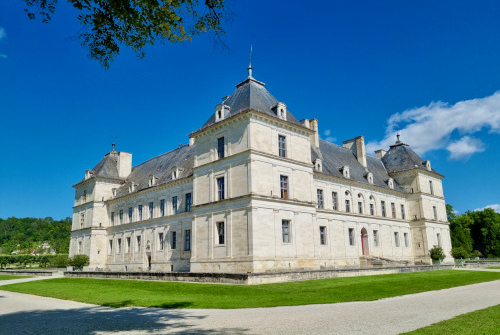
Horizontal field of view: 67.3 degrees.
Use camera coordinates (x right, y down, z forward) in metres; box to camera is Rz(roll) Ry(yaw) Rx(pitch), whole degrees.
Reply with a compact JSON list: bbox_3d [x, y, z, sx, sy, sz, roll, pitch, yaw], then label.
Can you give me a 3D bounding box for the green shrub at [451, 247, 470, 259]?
[{"bbox_3d":[31.200,12.643,55.656,2.500,1.700,2.400,12,-19,-42],"label":"green shrub"}]

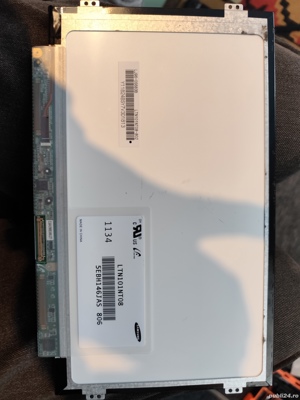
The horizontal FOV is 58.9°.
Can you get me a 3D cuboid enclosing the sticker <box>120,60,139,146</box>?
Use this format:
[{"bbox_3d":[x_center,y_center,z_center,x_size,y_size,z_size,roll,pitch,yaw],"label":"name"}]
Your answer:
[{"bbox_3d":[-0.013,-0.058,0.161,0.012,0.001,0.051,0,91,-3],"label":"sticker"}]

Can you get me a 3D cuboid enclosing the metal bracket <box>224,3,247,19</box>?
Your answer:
[{"bbox_3d":[0.053,-0.116,0.163,0.015,0.001,0.009,0,91,-3],"label":"metal bracket"}]

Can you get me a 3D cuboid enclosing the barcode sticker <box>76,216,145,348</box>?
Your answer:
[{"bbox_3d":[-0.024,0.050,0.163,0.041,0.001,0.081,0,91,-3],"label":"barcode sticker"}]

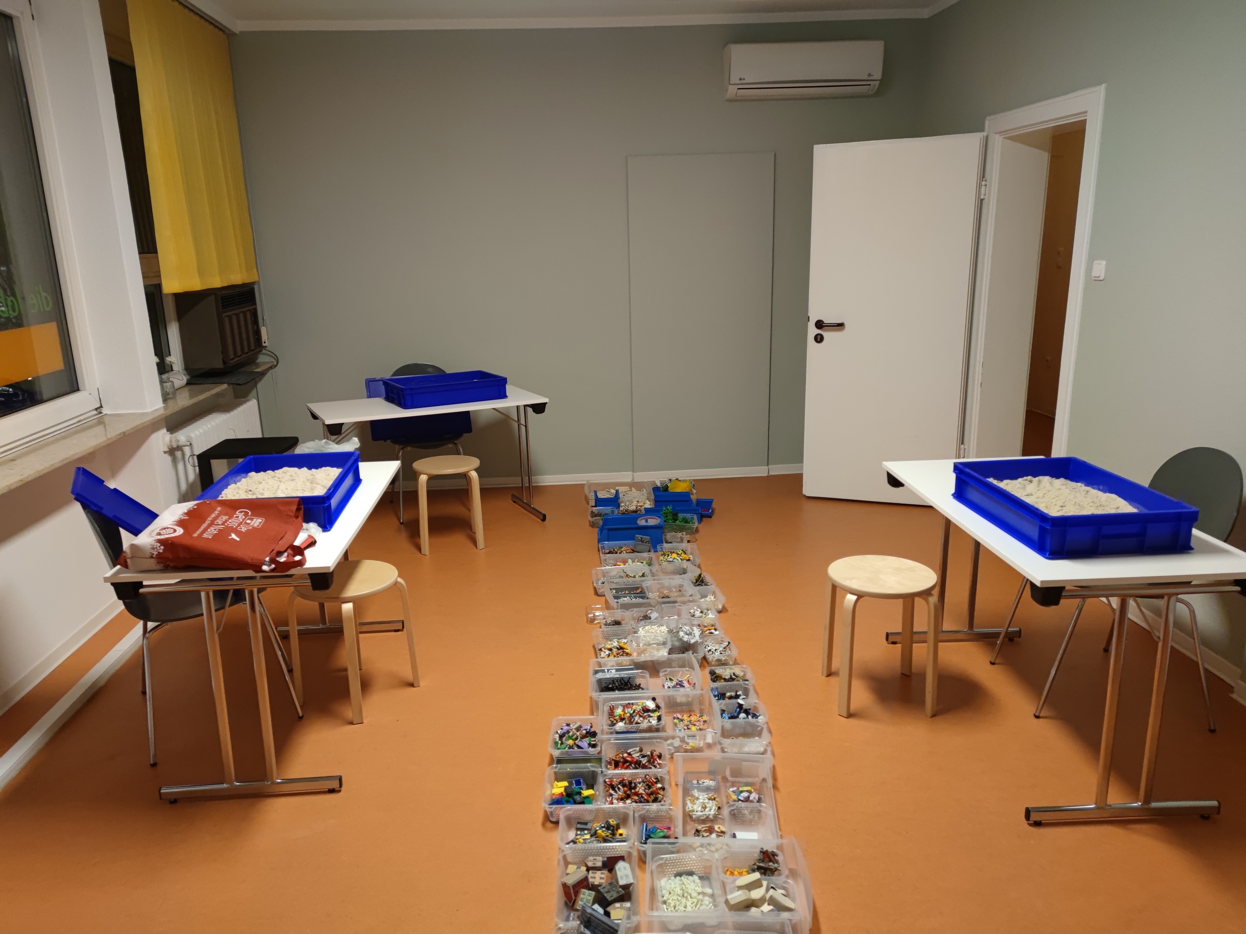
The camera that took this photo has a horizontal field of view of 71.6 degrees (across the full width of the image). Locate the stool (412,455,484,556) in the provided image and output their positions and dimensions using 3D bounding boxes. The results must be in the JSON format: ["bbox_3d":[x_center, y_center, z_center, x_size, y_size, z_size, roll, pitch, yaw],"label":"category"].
[{"bbox_3d":[-0.944,0.202,4.691,0.365,0.450,0.365,-5,15,-15],"label":"stool"}]

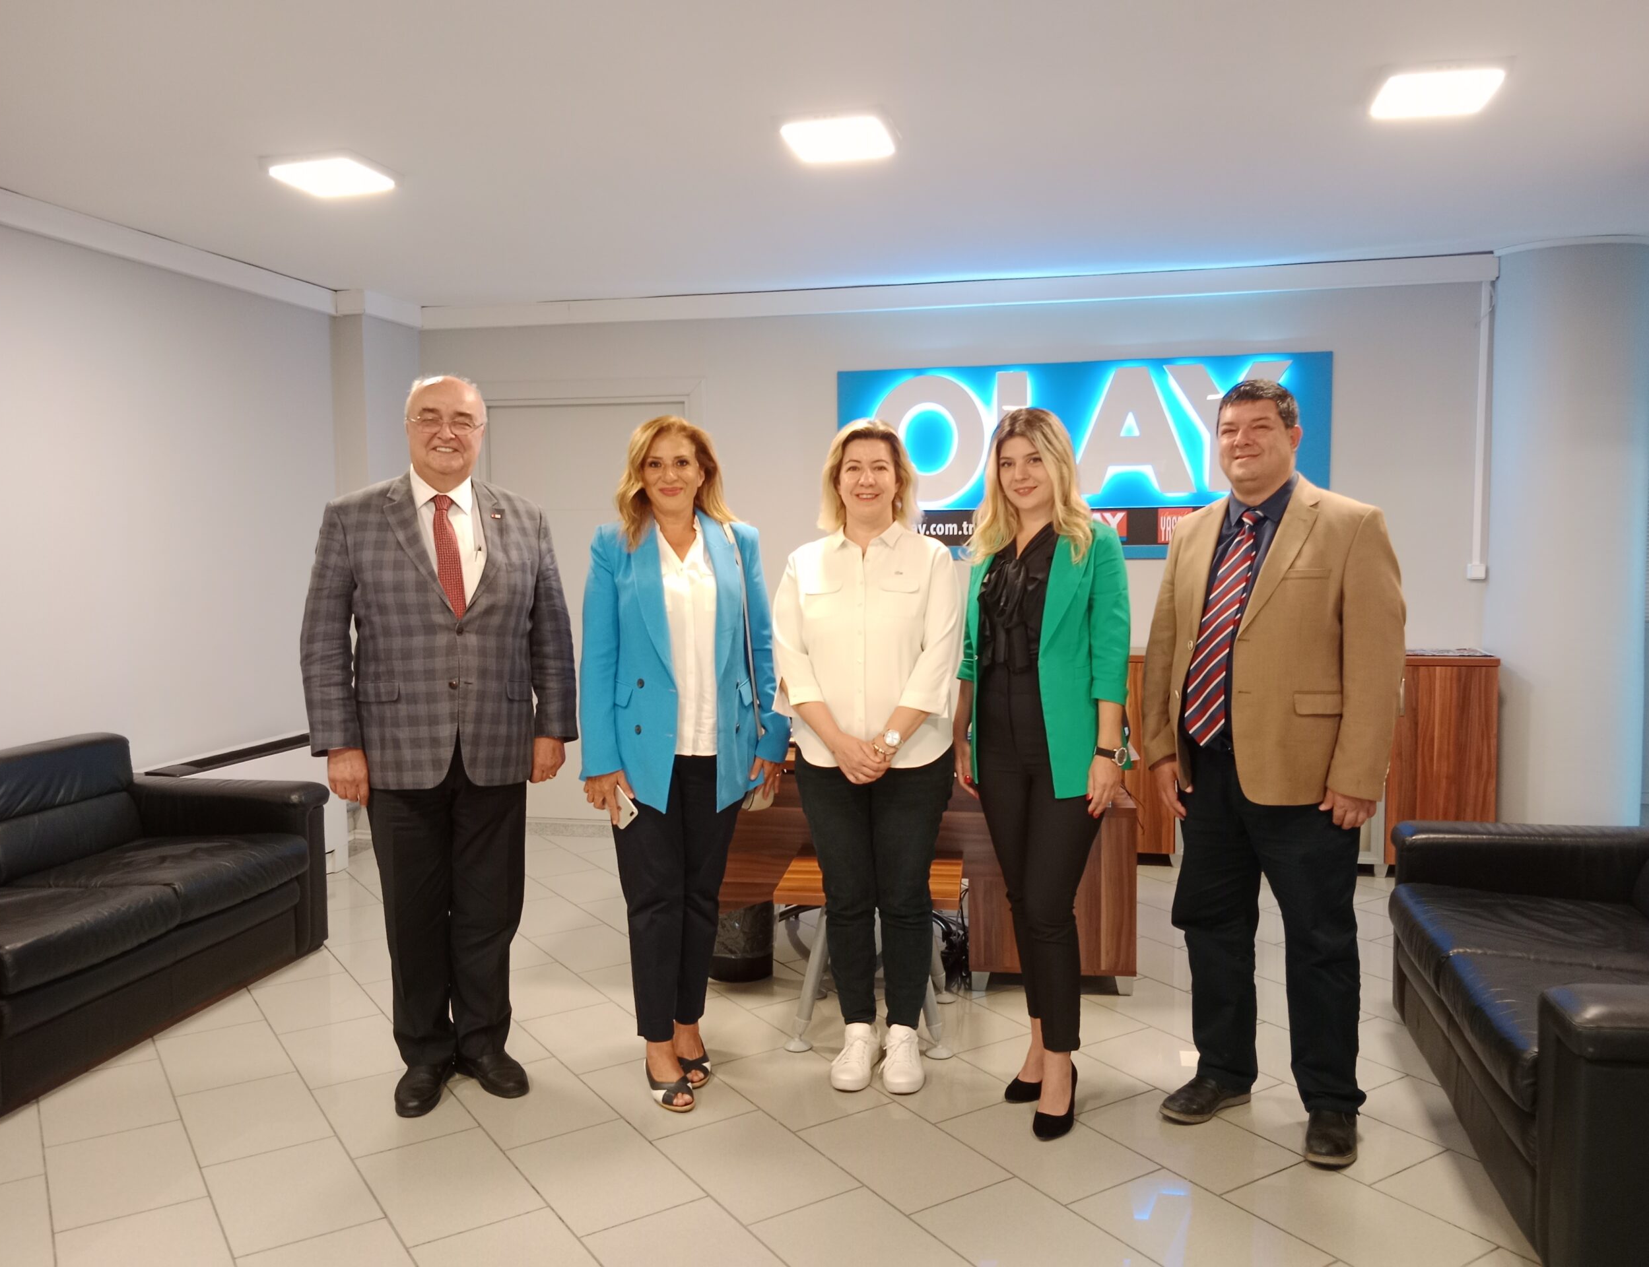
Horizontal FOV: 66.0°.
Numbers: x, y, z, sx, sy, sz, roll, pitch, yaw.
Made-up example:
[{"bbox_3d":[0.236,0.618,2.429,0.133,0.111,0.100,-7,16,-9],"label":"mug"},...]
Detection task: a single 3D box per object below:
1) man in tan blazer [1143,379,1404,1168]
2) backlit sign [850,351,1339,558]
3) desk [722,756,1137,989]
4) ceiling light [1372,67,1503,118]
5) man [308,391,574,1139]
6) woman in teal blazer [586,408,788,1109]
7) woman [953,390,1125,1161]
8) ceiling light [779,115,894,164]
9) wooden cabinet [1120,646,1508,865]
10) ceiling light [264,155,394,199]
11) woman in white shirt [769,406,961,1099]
[{"bbox_3d":[1.048,0.296,2.964,0.580,1.757,0.380,3,5,35],"label":"man in tan blazer"},{"bbox_3d":[1.107,-0.769,5.657,2.149,0.870,0.100,1,4,14],"label":"backlit sign"},{"bbox_3d":[0.285,0.729,4.330,1.430,0.730,0.760,1,4,5],"label":"desk"},{"bbox_3d":[1.581,-1.414,3.279,0.350,0.040,0.350,1,4,14],"label":"ceiling light"},{"bbox_3d":[-0.974,0.260,3.200,0.630,1.800,0.390,-1,4,-18],"label":"man"},{"bbox_3d":[-0.359,0.306,3.244,0.510,1.700,0.380,-1,4,-10],"label":"woman in teal blazer"},{"bbox_3d":[0.529,0.313,3.095,0.430,1.706,0.360,2,5,25],"label":"woman"},{"bbox_3d":[0.045,-1.437,3.639,0.350,0.040,0.350,1,4,14],"label":"ceiling light"},{"bbox_3d":[1.930,0.534,5.486,1.675,0.912,0.420,1,4,13],"label":"wooden cabinet"},{"bbox_3d":[-1.559,-1.462,4.016,0.350,0.040,0.350,1,4,14],"label":"ceiling light"},{"bbox_3d":[0.112,0.303,3.310,0.470,1.695,0.340,0,4,-2],"label":"woman in white shirt"}]

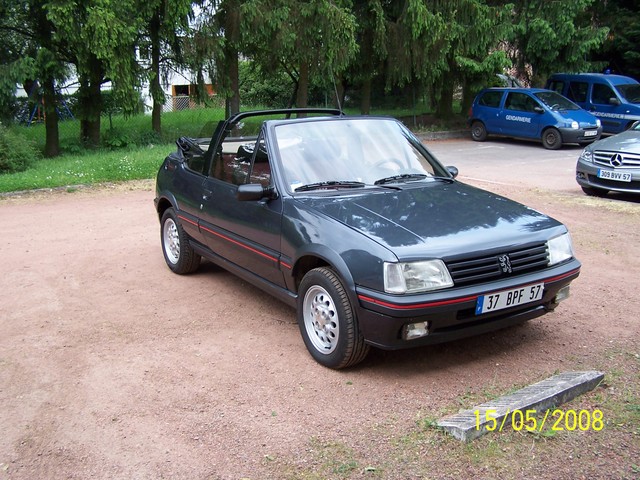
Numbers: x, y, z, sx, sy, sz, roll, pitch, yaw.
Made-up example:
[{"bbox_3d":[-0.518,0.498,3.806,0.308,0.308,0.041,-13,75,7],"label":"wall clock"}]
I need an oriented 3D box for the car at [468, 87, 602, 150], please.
[{"bbox_3d":[5.613,-3.190,18.345,1.640,1.430,3.430,-9,15,-35],"label":"car"}]

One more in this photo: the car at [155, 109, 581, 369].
[{"bbox_3d":[0.030,-0.233,5.235,1.600,1.380,3.700,-7,14,-32],"label":"car"}]

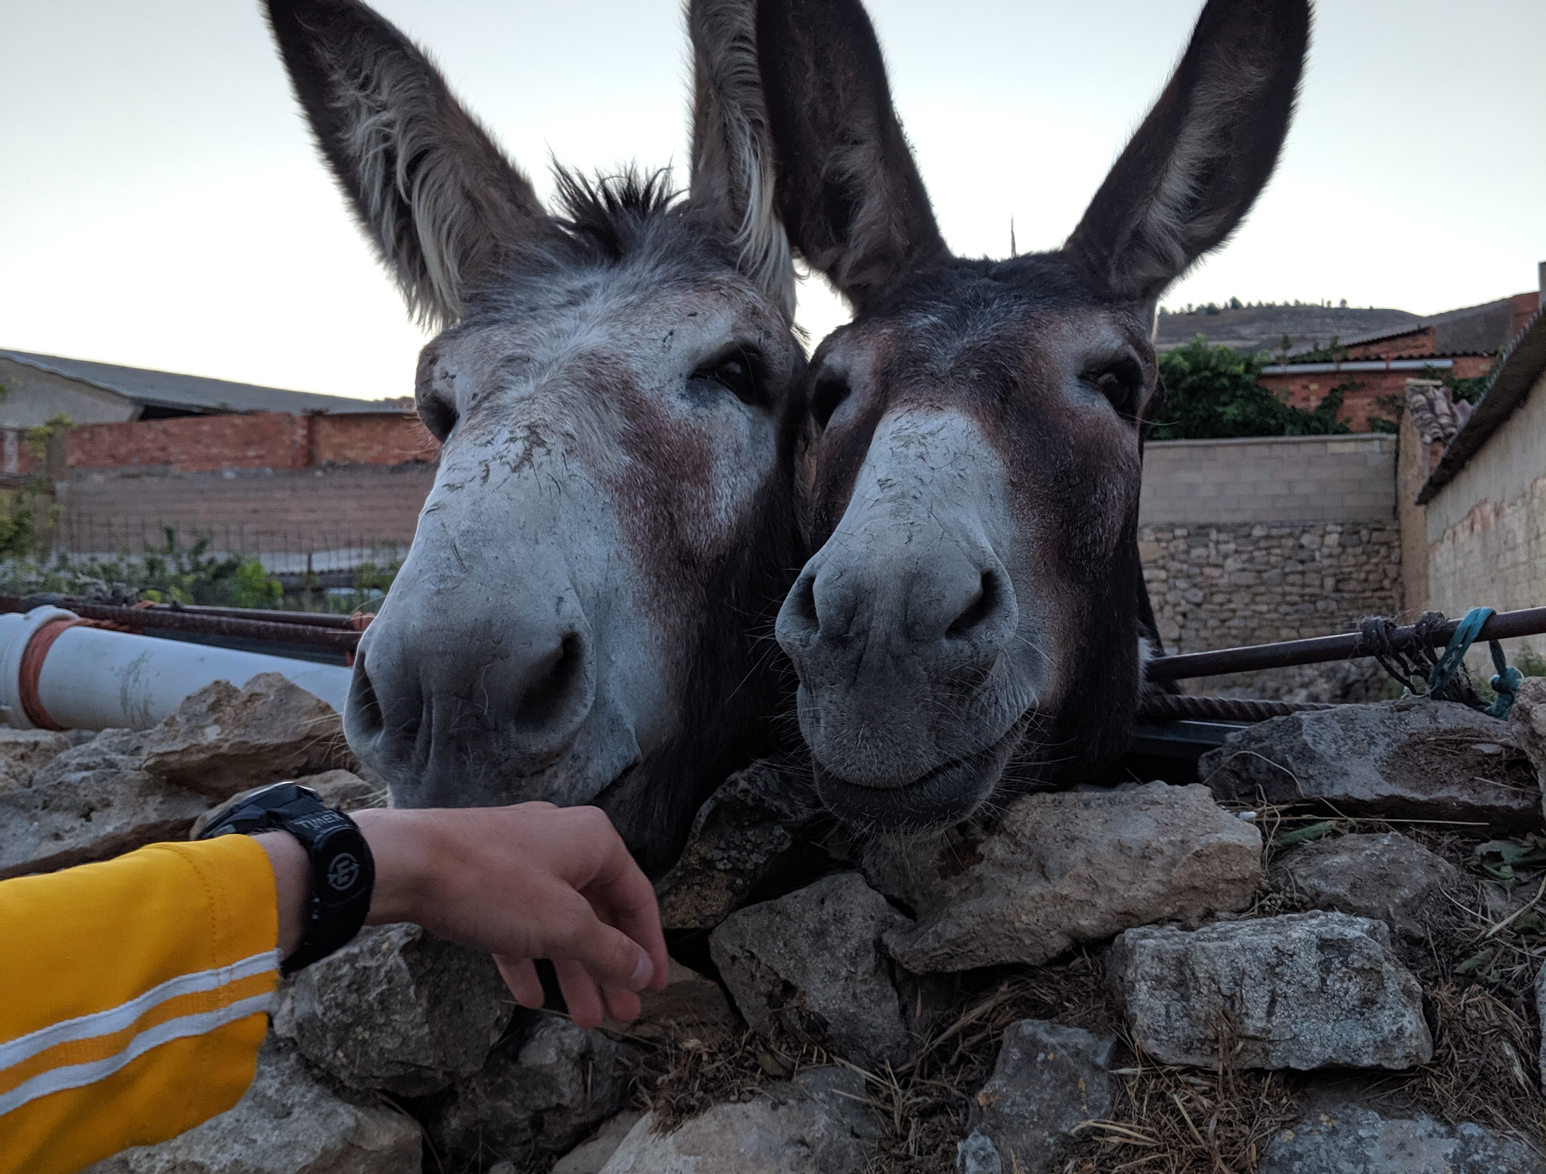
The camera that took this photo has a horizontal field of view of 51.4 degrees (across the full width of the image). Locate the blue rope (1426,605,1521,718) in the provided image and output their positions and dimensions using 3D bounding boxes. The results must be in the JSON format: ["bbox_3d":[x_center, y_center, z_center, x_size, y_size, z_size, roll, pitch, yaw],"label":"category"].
[{"bbox_3d":[0.540,0.058,1.240,0.072,0.084,0.050,0,0,15],"label":"blue rope"}]

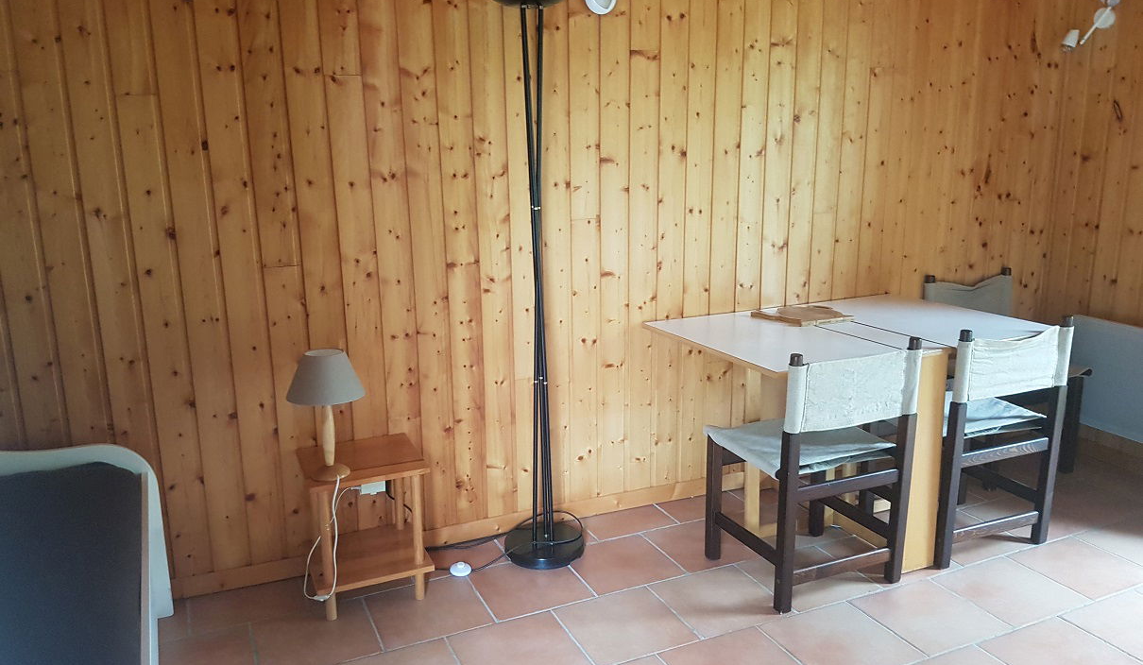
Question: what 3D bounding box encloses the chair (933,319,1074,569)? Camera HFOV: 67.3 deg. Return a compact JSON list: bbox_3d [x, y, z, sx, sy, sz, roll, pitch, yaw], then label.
[{"bbox_3d":[1.357,0.325,3.026,0.489,0.814,0.425,-7,15,-23],"label":"chair"}]

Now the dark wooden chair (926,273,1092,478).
[{"bbox_3d":[1.809,0.175,3.631,0.489,0.814,0.425,-7,15,-23],"label":"dark wooden chair"}]

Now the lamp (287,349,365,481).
[{"bbox_3d":[-0.702,0.243,2.488,0.217,0.371,0.217,-7,15,-23],"label":"lamp"}]

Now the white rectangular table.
[{"bbox_3d":[0.995,0.338,3.145,1.213,0.743,0.768,-7,15,-23],"label":"white rectangular table"}]

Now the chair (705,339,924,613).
[{"bbox_3d":[0.755,0.393,2.778,0.485,0.814,0.425,-7,15,-23],"label":"chair"}]

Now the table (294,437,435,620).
[{"bbox_3d":[-0.651,0.612,2.716,0.350,0.454,0.337,-7,15,-23],"label":"table"}]

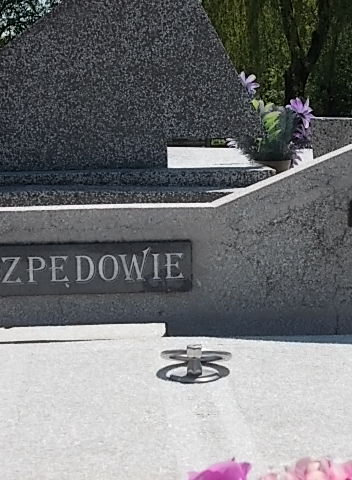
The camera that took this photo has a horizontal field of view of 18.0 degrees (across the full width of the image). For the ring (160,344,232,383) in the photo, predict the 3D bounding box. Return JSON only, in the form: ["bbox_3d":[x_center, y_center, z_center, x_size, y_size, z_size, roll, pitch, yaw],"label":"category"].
[{"bbox_3d":[0.034,0.210,1.950,0.125,0.052,0.125,-1,8,0],"label":"ring"}]

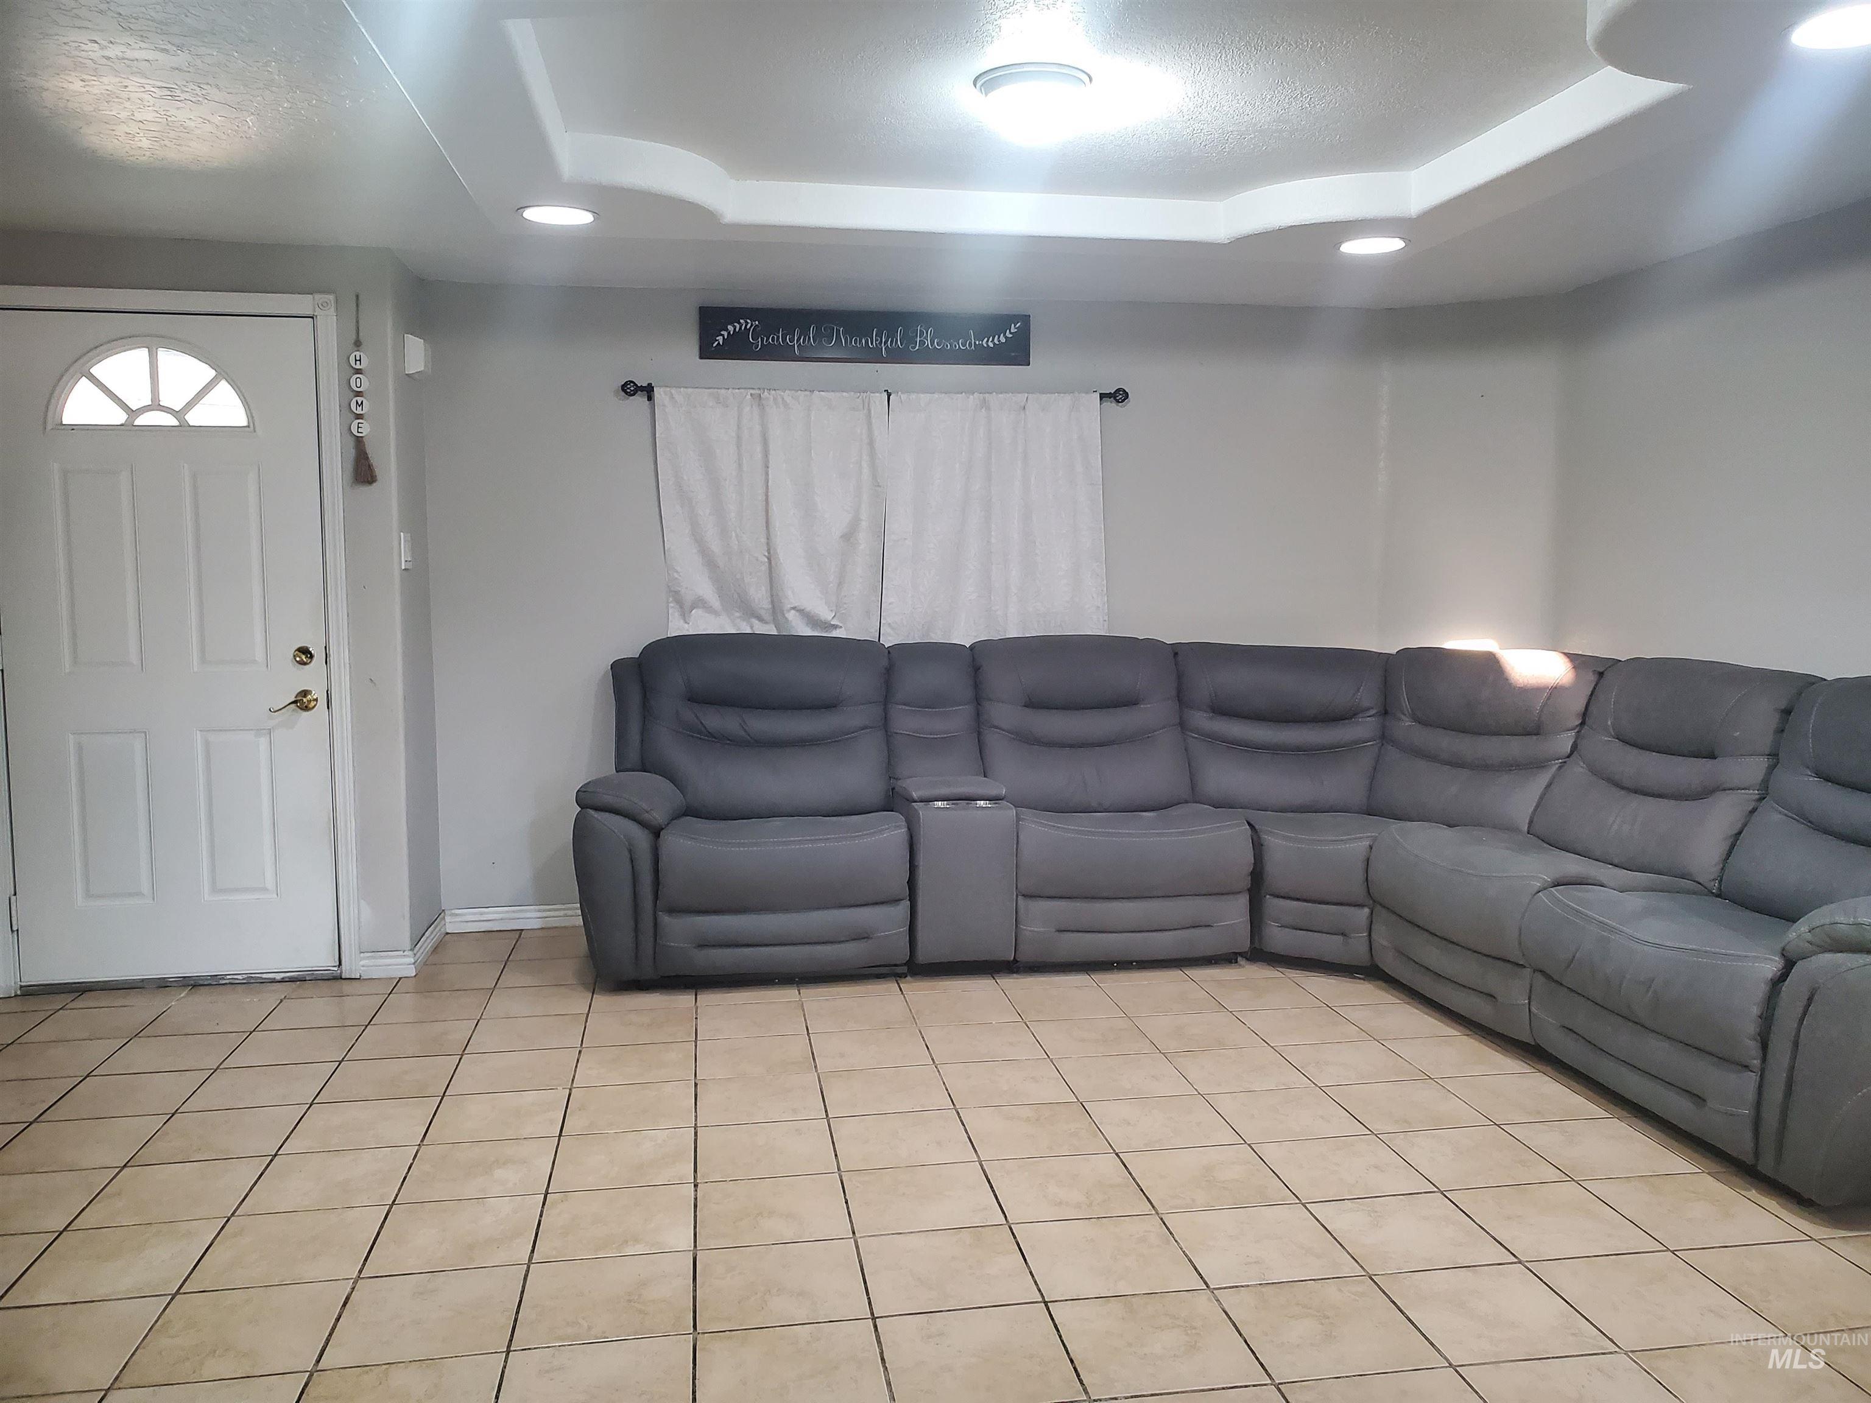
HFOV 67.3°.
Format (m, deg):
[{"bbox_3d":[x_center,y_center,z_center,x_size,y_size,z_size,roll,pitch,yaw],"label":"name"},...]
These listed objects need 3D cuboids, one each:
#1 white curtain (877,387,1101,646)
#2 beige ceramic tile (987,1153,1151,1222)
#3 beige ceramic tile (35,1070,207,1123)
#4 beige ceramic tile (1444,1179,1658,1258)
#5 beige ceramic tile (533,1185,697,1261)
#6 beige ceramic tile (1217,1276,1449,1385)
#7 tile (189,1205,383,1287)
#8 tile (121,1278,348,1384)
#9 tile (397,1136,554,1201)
[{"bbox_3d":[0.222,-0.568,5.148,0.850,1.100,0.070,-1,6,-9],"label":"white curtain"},{"bbox_3d":[0.277,1.034,2.978,0.305,0.010,0.303,-1,6,-9],"label":"beige ceramic tile"},{"bbox_3d":[-1.994,0.975,3.484,0.301,0.010,0.295,-1,6,-9],"label":"beige ceramic tile"},{"bbox_3d":[1.232,1.040,2.813,0.301,0.010,0.295,-1,6,-9],"label":"beige ceramic tile"},{"bbox_3d":[-0.637,1.050,2.824,0.305,0.010,0.303,-1,6,-9],"label":"beige ceramic tile"},{"bbox_3d":[0.672,1.074,2.405,0.300,0.010,0.300,-1,6,-9],"label":"beige ceramic tile"},{"bbox_3d":[-1.240,1.053,2.703,0.301,0.010,0.295,-1,6,-9],"label":"tile"},{"bbox_3d":[-1.195,1.090,2.422,0.305,0.010,0.303,-1,6,-9],"label":"tile"},{"bbox_3d":[-0.993,1.027,3.072,0.304,0.010,0.299,-1,6,-10],"label":"tile"}]

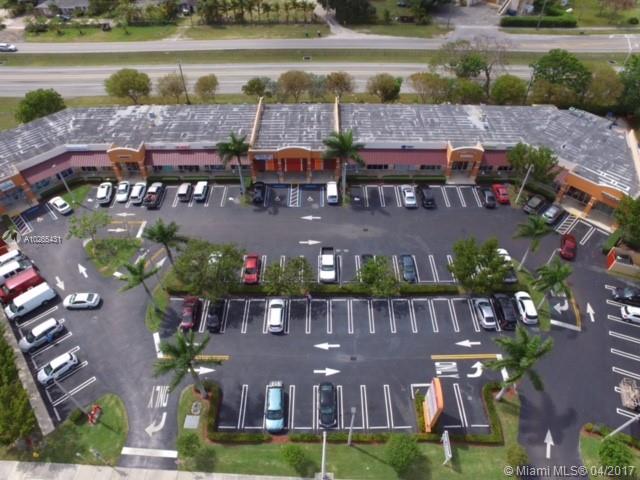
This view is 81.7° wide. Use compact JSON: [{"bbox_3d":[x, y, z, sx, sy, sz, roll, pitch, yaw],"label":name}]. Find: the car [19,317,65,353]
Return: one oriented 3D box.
[{"bbox_3d":[-35.396,11.828,46.909,1.850,1.680,4.500,35,56,29],"label":"car"}]

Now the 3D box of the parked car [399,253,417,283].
[{"bbox_3d":[12.685,4.099,53.183,1.800,1.480,4.500,0,50,0],"label":"parked car"}]

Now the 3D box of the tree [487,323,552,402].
[{"bbox_3d":[19.184,14.471,38.815,6.100,11.400,6.100,0,48,0],"label":"tree"}]

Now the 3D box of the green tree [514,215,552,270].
[{"bbox_3d":[28.608,1.376,51.911,5.100,9.200,5.100,0,48,0],"label":"green tree"}]

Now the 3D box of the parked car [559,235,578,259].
[{"bbox_3d":[38.803,0.828,57.657,1.800,1.500,4.500,23,50,21],"label":"parked car"}]

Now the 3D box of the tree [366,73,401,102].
[{"bbox_3d":[14.135,-33.682,81.676,7.200,6.200,6.500,0,50,0],"label":"tree"}]

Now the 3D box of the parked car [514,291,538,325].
[{"bbox_3d":[27.872,9.134,50.065,1.840,1.620,4.500,2,48,2],"label":"parked car"}]

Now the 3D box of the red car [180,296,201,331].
[{"bbox_3d":[-16.945,9.720,48.575,1.800,1.450,4.600,0,50,0],"label":"red car"}]

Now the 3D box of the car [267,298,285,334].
[{"bbox_3d":[-5.770,9.922,48.278,1.820,1.600,4.600,0,50,0],"label":"car"}]

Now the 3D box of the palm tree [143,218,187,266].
[{"bbox_3d":[-21.419,1.480,52.109,4.900,6.600,4.900,0,50,0],"label":"palm tree"}]

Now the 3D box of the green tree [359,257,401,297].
[{"bbox_3d":[8.126,5.078,50.080,5.300,5.000,5.100,0,50,0],"label":"green tree"}]

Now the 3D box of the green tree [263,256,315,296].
[{"bbox_3d":[-4.336,5.081,50.105,6.400,5.000,5.300,0,50,0],"label":"green tree"}]

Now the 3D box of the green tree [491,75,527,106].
[{"bbox_3d":[42.960,-33.881,84.774,7.100,7.000,7.100,0,48,0],"label":"green tree"}]

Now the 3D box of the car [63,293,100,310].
[{"bbox_3d":[-32.051,8.343,49.759,4.750,1.450,1.820,-2,50,-1],"label":"car"}]

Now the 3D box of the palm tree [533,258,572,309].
[{"bbox_3d":[29.100,6.660,47.924,4.700,7.400,4.700,0,46,0],"label":"palm tree"}]

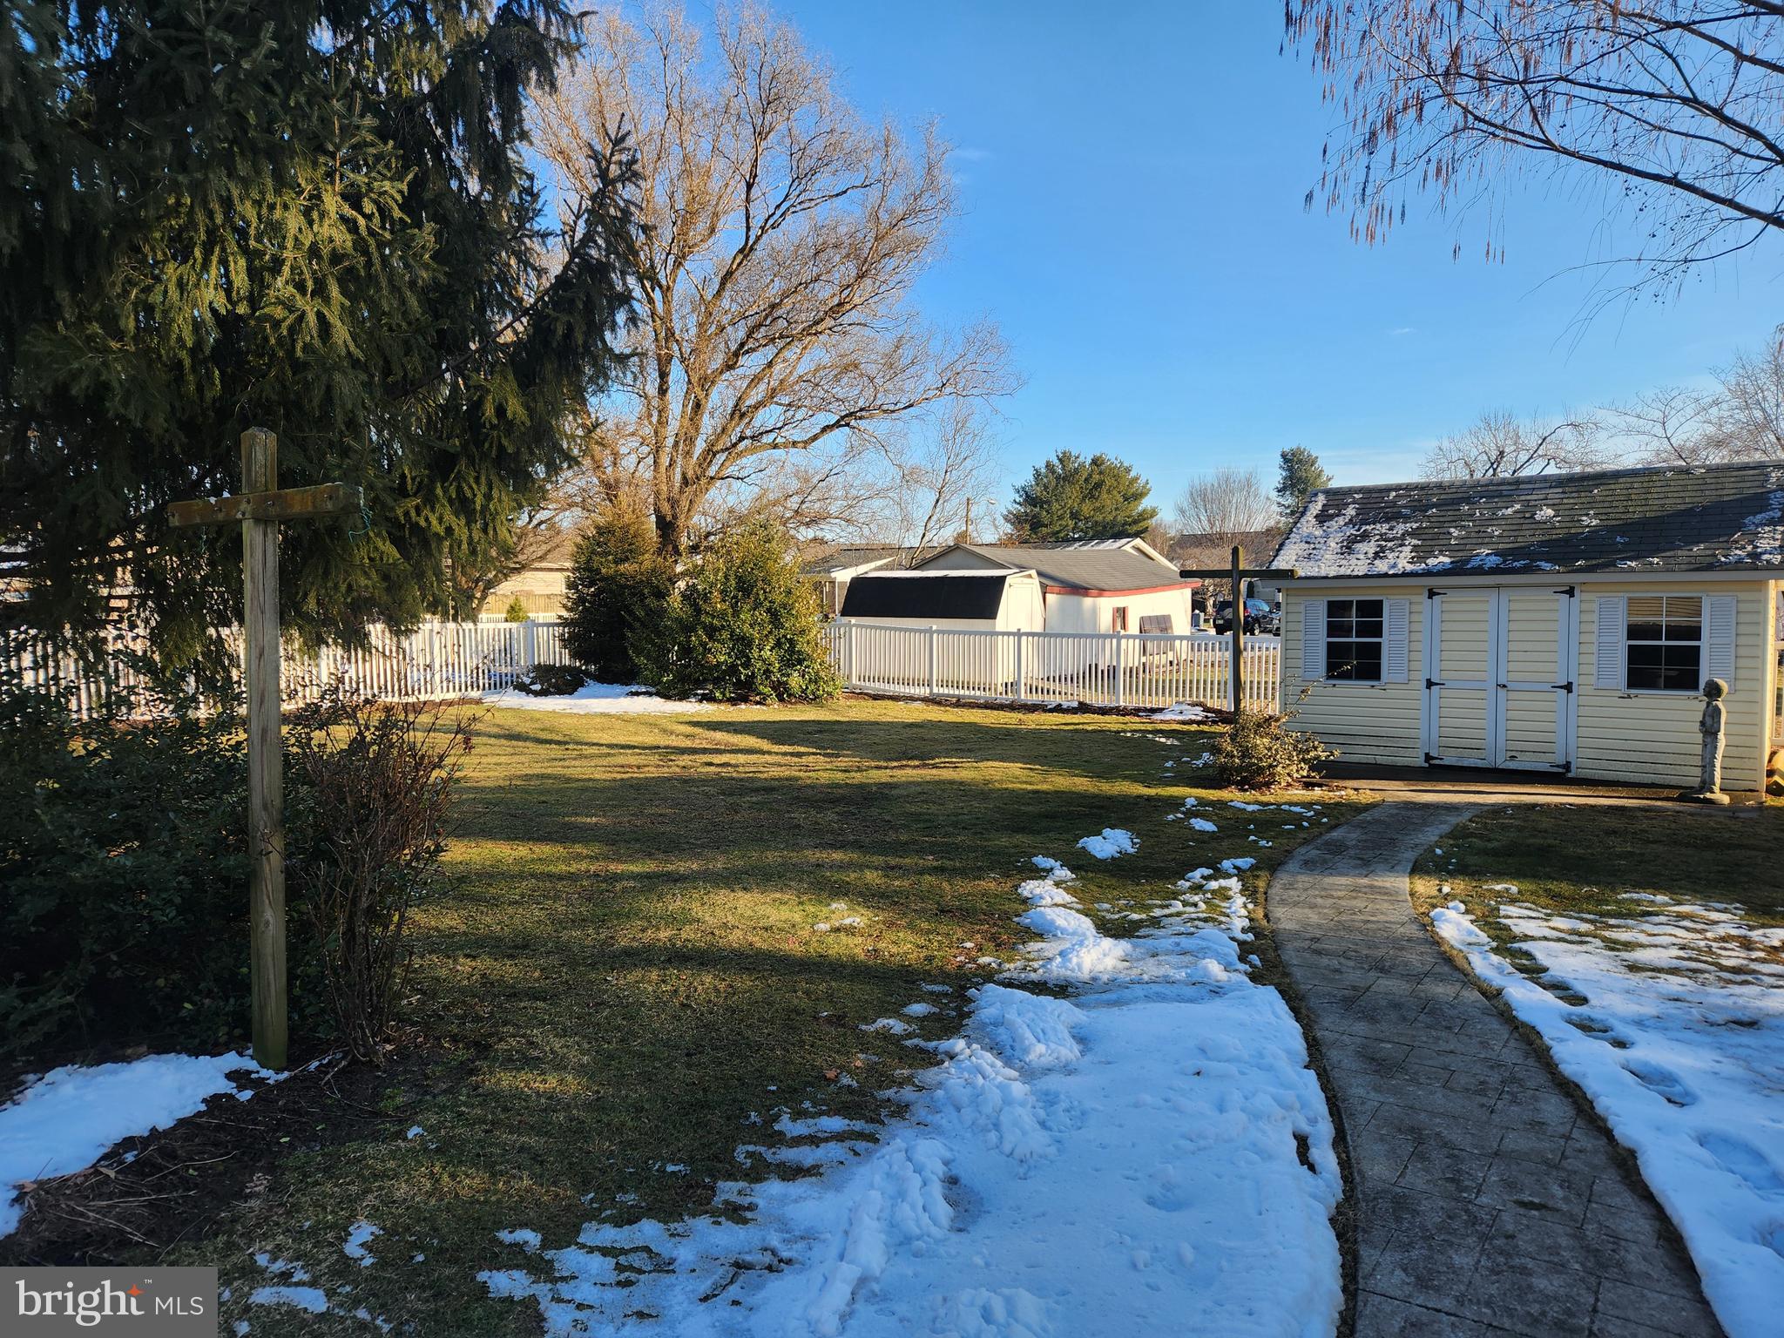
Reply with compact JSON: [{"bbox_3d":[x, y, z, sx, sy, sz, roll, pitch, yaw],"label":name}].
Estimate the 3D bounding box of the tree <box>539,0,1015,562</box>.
[{"bbox_3d":[-3.100,-8.463,30.645,12.800,17.100,12.200,0,3,0],"label":"tree"}]

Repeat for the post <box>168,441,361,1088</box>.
[{"bbox_3d":[-2.336,0.298,4.418,1.230,2.380,0.130,2,3,37],"label":"post"}]

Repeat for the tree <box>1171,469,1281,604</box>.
[{"bbox_3d":[18.867,-6.893,67.000,6.200,9.000,6.200,1,2,16],"label":"tree"}]

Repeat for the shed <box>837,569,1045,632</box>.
[{"bbox_3d":[1.122,-0.954,26.000,3.900,2.400,2.200,2,3,34],"label":"shed"}]

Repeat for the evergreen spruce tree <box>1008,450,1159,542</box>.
[{"bbox_3d":[9.309,-6.274,58.000,7.600,8.800,7.400,1,2,9],"label":"evergreen spruce tree"}]

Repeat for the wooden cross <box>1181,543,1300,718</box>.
[{"bbox_3d":[3.540,-0.065,12.110,1.200,2.380,0.120,2,3,38],"label":"wooden cross"}]

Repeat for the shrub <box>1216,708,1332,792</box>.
[{"bbox_3d":[3.691,0.777,11.500,1.100,0.780,1.050,1,3,18],"label":"shrub"}]

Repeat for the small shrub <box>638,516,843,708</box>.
[{"bbox_3d":[-2.850,-1.079,21.773,3.750,3.280,3.400,0,3,0],"label":"small shrub"}]

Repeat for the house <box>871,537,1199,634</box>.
[{"bbox_3d":[5.400,-2.430,40.431,8.500,4.150,10.000,3,4,44],"label":"house"}]

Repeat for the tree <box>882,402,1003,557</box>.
[{"bbox_3d":[1.450,-3.757,33.363,3.500,7.450,3.400,0,3,0],"label":"tree"}]

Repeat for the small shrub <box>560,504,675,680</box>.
[{"bbox_3d":[-4.827,-1.358,21.000,2.050,3.300,2.000,0,2,-13],"label":"small shrub"}]

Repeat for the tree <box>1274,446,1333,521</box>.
[{"bbox_3d":[24.300,-7.552,69.727,4.000,11.100,4.000,0,3,0],"label":"tree"}]

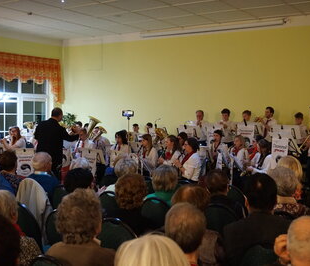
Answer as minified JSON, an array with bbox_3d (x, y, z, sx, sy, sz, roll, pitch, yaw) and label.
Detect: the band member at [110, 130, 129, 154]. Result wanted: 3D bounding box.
[{"bbox_3d":[-0.770,0.603,9.001,0.500,1.280,0.720,3,3,37],"label":"band member"}]

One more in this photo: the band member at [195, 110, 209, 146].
[{"bbox_3d":[1.038,0.351,10.461,0.500,1.710,0.400,2,3,25],"label":"band member"}]

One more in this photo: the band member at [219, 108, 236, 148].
[{"bbox_3d":[1.327,0.410,8.753,0.520,1.719,0.450,2,3,23],"label":"band member"}]

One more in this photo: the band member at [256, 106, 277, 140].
[{"bbox_3d":[2.019,0.409,8.502,0.550,1.757,0.500,3,3,41],"label":"band member"}]

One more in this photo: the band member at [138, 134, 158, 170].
[{"bbox_3d":[-0.301,0.664,7.756,0.780,1.275,0.520,-1,3,-26],"label":"band member"}]

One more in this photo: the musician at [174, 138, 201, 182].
[{"bbox_3d":[0.398,0.718,6.973,0.720,1.270,0.500,0,3,-22],"label":"musician"}]

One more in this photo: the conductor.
[{"bbox_3d":[-1.484,0.451,7.426,0.600,1.709,0.580,2,3,30],"label":"conductor"}]

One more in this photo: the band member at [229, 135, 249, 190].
[{"bbox_3d":[1.361,0.684,8.189,0.720,1.260,0.500,-1,3,-34],"label":"band member"}]

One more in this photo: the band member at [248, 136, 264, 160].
[{"bbox_3d":[1.521,0.681,7.659,0.780,1.283,0.520,-1,3,-23],"label":"band member"}]

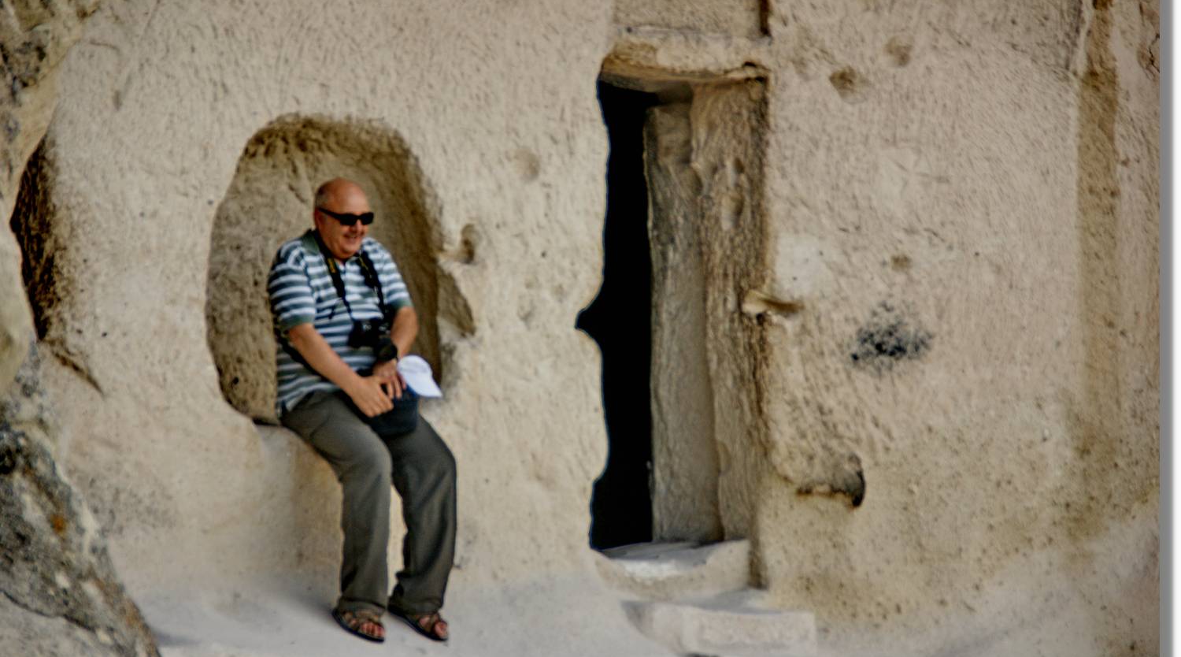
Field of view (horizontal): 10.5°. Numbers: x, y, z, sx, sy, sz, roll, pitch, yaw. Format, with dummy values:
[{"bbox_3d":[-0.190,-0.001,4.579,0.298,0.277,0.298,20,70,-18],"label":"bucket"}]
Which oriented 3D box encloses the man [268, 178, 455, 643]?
[{"bbox_3d":[-0.702,0.244,19.200,0.540,1.360,0.660,-3,5,-32],"label":"man"}]

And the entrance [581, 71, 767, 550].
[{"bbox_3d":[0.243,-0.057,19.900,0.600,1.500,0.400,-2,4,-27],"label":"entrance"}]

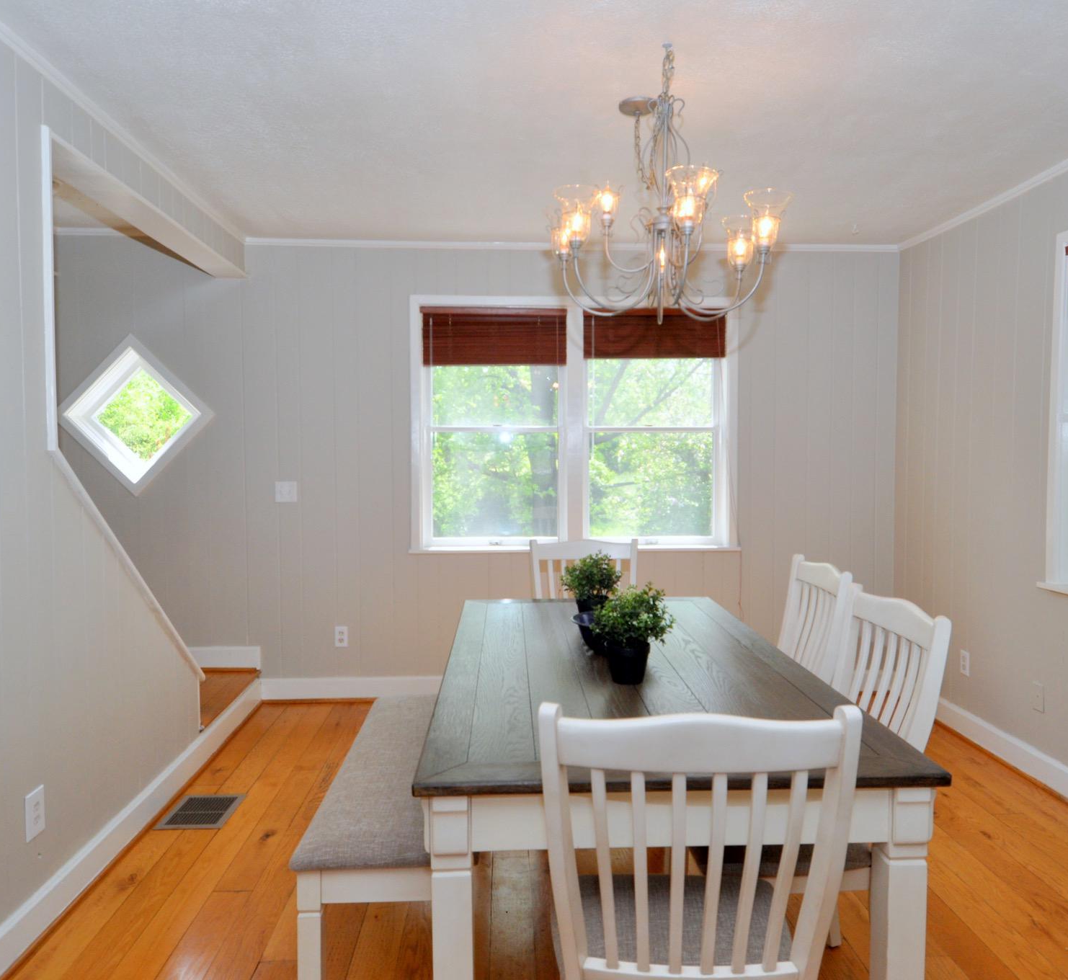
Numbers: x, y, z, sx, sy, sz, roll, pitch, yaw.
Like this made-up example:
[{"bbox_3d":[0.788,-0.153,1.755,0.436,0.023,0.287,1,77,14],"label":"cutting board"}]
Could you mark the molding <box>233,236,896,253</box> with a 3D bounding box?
[{"bbox_3d":[0.247,-1.289,3.884,3.482,0.045,0.035,-1,3,-3],"label":"molding"}]

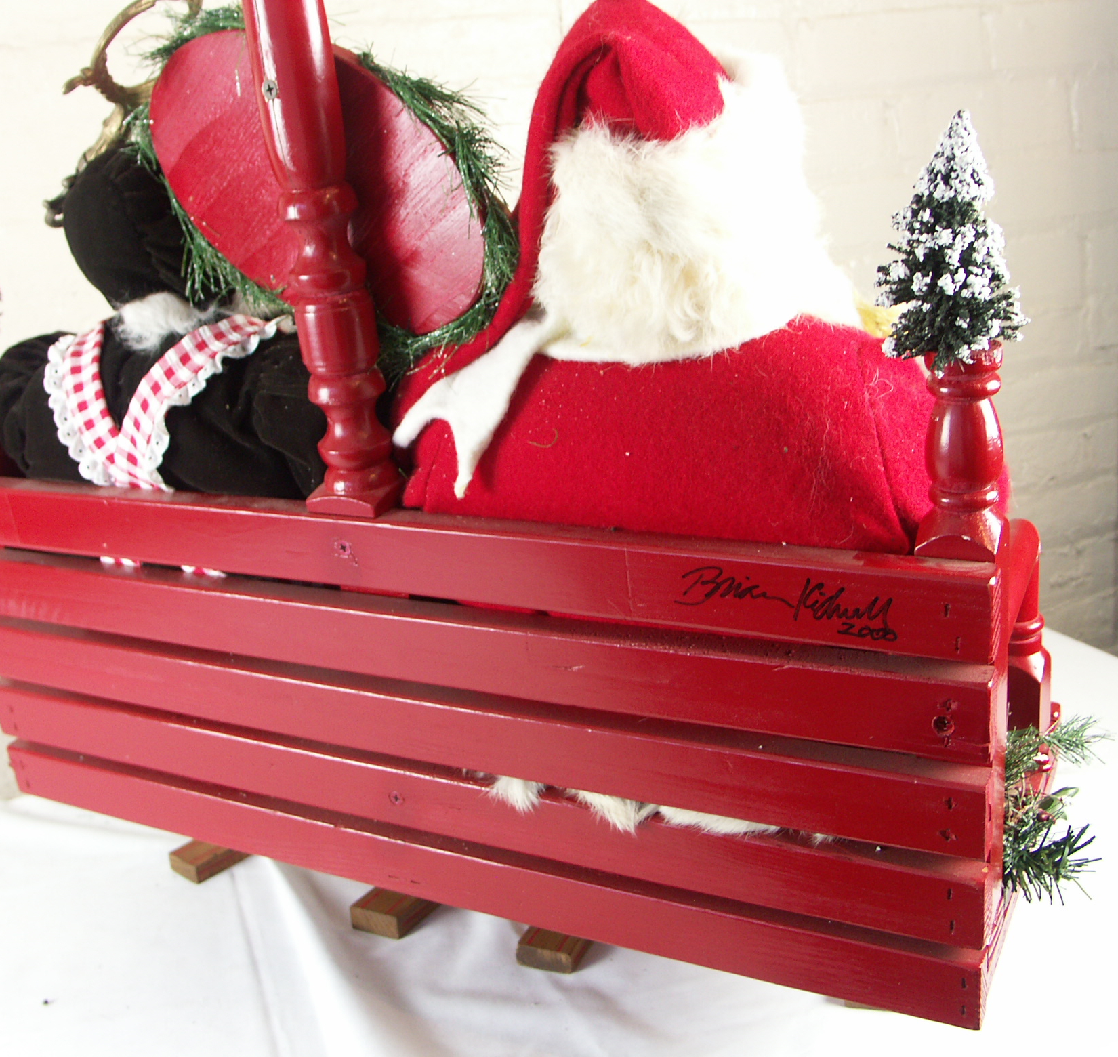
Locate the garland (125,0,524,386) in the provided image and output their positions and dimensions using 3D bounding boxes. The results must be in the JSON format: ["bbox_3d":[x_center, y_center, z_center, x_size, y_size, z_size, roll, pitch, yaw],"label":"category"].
[{"bbox_3d":[-0.142,-0.191,0.716,0.260,0.188,0.050,32,33,13],"label":"garland"}]

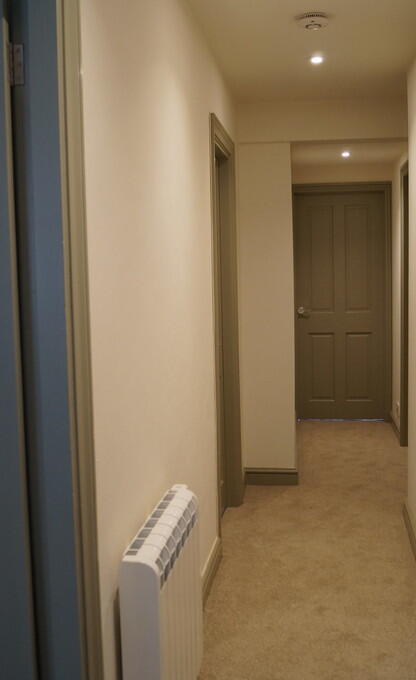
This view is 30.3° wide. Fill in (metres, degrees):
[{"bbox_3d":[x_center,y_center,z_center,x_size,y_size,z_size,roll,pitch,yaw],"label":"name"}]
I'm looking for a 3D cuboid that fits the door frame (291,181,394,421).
[{"bbox_3d":[1.140,-0.310,6.585,0.890,2.050,0.120,0,6,9],"label":"door frame"}]

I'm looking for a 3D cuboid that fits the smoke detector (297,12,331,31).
[{"bbox_3d":[0.417,-1.259,3.027,0.122,0.042,0.122,0,6,9],"label":"smoke detector"}]

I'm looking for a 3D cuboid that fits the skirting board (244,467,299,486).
[{"bbox_3d":[0.396,0.852,4.768,0.335,0.120,0.020,0,6,9],"label":"skirting board"}]

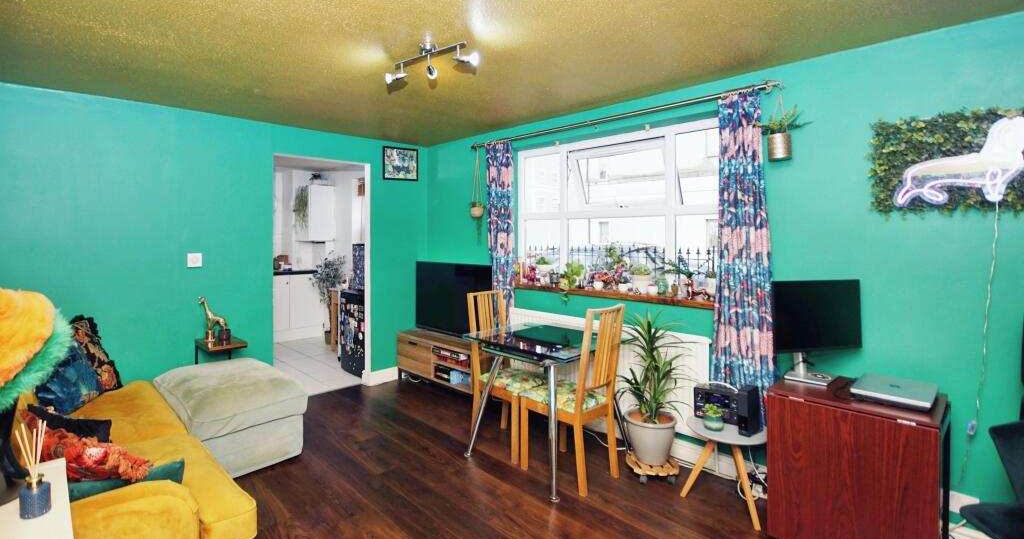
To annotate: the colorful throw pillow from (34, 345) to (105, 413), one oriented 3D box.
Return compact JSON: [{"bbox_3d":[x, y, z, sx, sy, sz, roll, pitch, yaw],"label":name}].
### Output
[{"bbox_3d":[-2.575,0.642,2.500,0.150,0.410,0.420,-26,6,-7],"label":"colorful throw pillow"}]

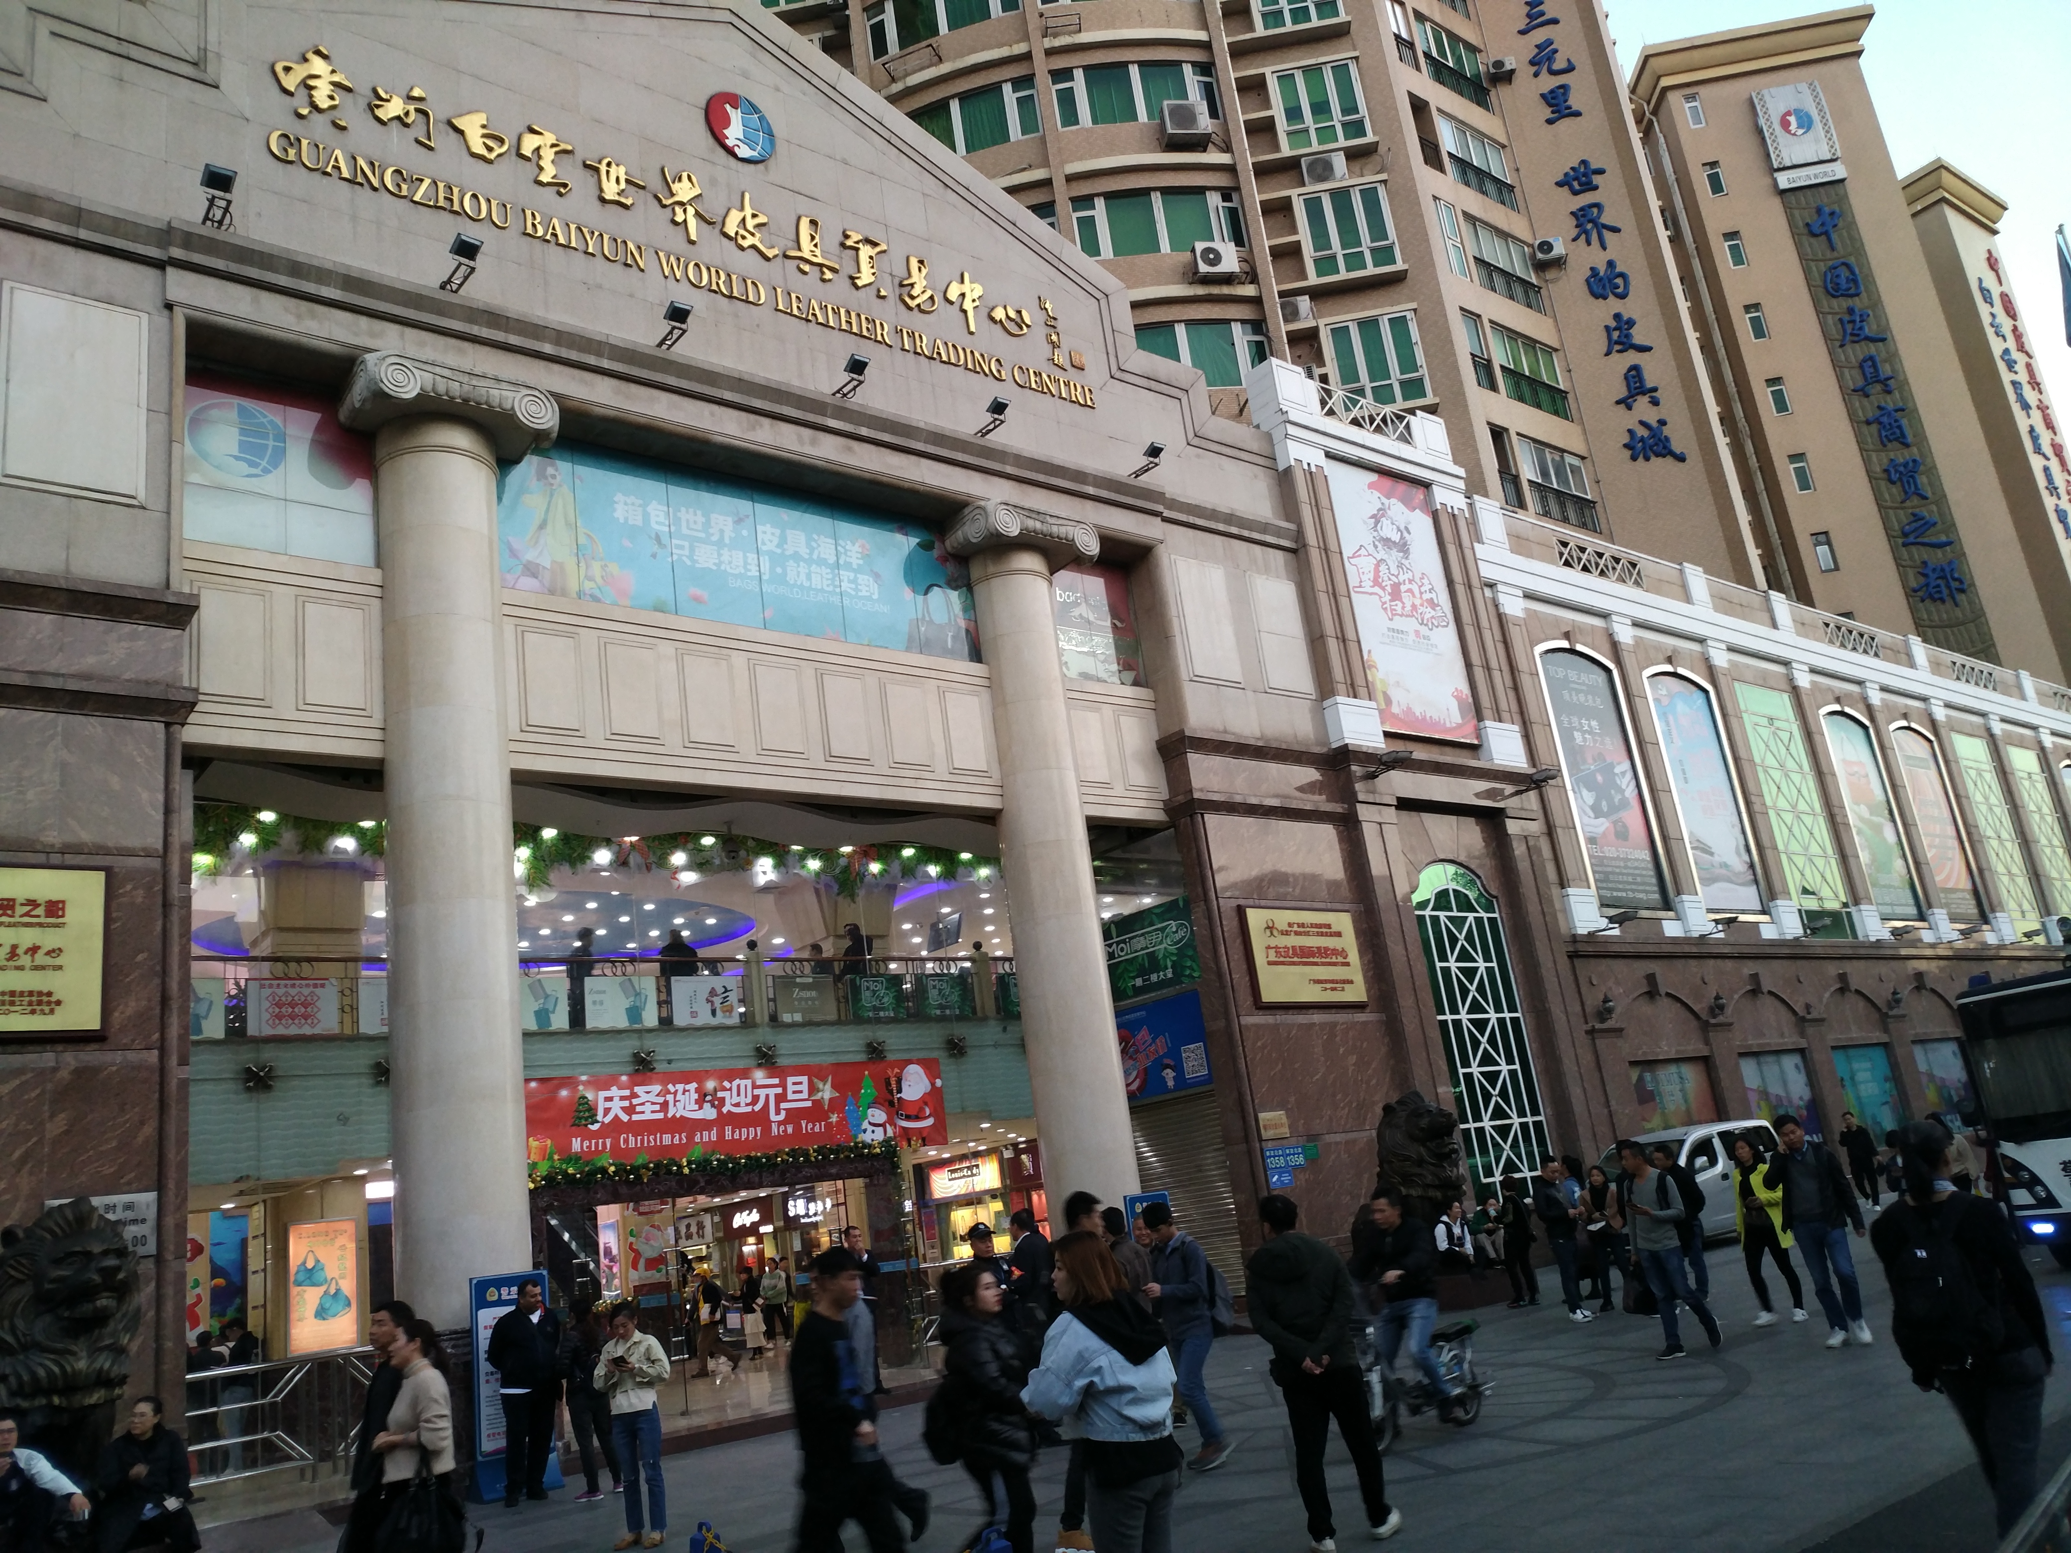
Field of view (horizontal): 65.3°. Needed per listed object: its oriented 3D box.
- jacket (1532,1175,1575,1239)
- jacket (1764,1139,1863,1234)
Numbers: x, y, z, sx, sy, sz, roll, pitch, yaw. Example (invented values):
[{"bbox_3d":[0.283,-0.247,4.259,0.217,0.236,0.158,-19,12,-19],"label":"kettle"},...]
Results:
[{"bbox_3d":[5.881,4.891,18.310,0.430,0.670,0.380,5,-21,-38],"label":"jacket"},{"bbox_3d":[6.091,3.211,12.672,0.640,0.680,0.370,-18,-19,29],"label":"jacket"}]

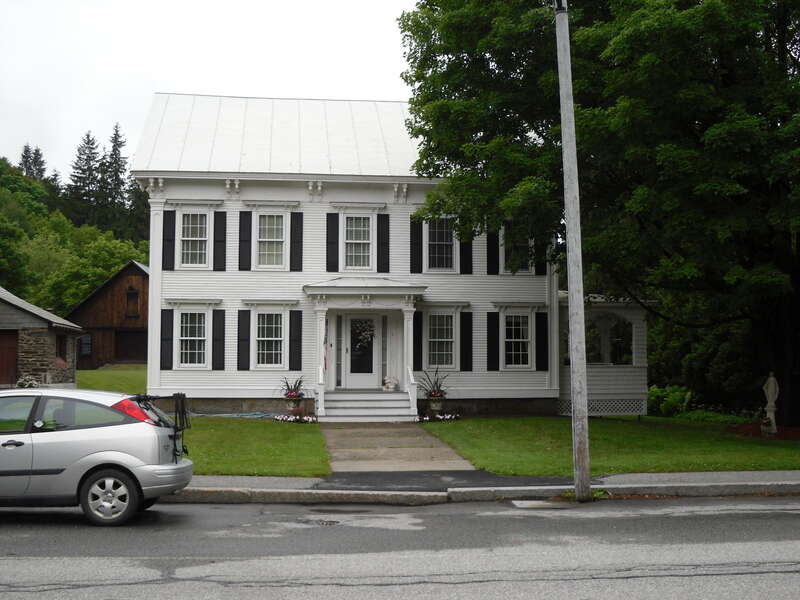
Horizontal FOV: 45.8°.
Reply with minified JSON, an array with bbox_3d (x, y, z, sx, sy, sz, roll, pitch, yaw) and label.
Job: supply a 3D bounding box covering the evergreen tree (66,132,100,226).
[{"bbox_3d":[-43.356,-15.710,130.000,4.800,15.300,4.800,1,-3,-5],"label":"evergreen tree"}]

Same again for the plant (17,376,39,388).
[{"bbox_3d":[-14.939,3.329,38.000,0.900,0.550,0.750,1,-3,-5],"label":"plant"}]

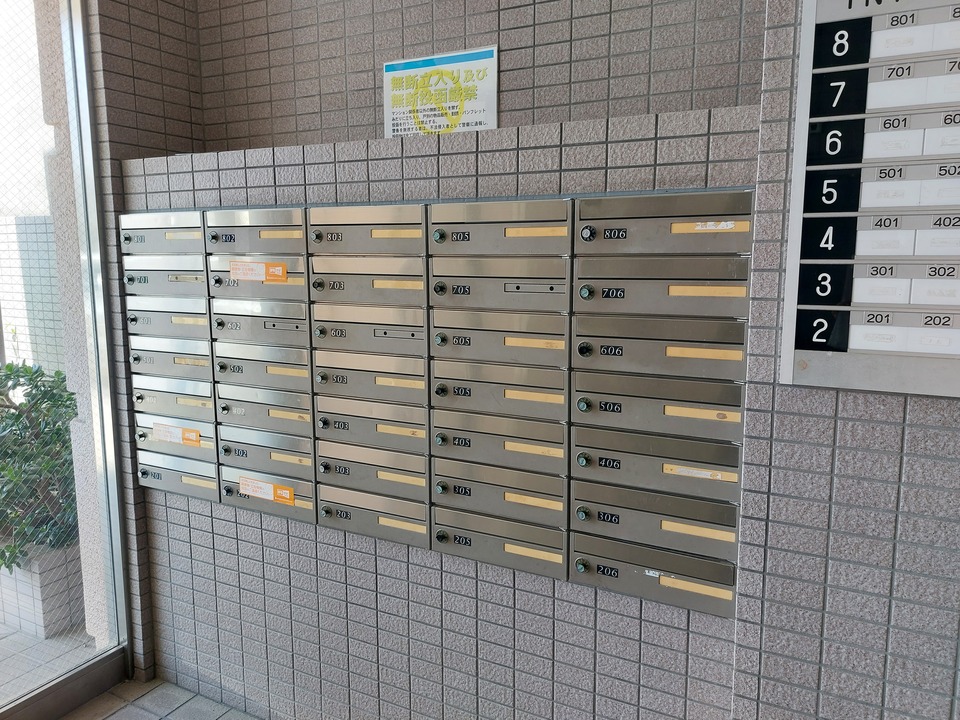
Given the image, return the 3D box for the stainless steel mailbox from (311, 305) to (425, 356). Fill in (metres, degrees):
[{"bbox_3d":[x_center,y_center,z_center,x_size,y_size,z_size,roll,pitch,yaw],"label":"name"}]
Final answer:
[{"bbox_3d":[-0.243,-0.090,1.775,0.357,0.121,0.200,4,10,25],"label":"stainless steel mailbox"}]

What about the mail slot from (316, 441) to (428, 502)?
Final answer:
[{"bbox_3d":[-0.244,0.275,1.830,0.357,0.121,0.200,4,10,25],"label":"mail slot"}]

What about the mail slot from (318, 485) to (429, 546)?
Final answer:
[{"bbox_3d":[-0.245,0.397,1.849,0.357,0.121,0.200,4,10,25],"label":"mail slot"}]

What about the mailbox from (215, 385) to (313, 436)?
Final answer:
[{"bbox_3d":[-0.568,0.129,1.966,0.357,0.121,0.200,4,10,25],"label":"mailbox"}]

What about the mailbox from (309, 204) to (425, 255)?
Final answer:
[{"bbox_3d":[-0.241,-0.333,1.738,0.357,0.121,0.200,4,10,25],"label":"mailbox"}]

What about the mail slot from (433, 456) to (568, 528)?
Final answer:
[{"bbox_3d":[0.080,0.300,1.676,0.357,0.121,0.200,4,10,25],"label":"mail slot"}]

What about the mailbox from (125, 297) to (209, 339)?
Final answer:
[{"bbox_3d":[-0.891,-0.140,2.083,0.357,0.121,0.200,4,10,25],"label":"mailbox"}]

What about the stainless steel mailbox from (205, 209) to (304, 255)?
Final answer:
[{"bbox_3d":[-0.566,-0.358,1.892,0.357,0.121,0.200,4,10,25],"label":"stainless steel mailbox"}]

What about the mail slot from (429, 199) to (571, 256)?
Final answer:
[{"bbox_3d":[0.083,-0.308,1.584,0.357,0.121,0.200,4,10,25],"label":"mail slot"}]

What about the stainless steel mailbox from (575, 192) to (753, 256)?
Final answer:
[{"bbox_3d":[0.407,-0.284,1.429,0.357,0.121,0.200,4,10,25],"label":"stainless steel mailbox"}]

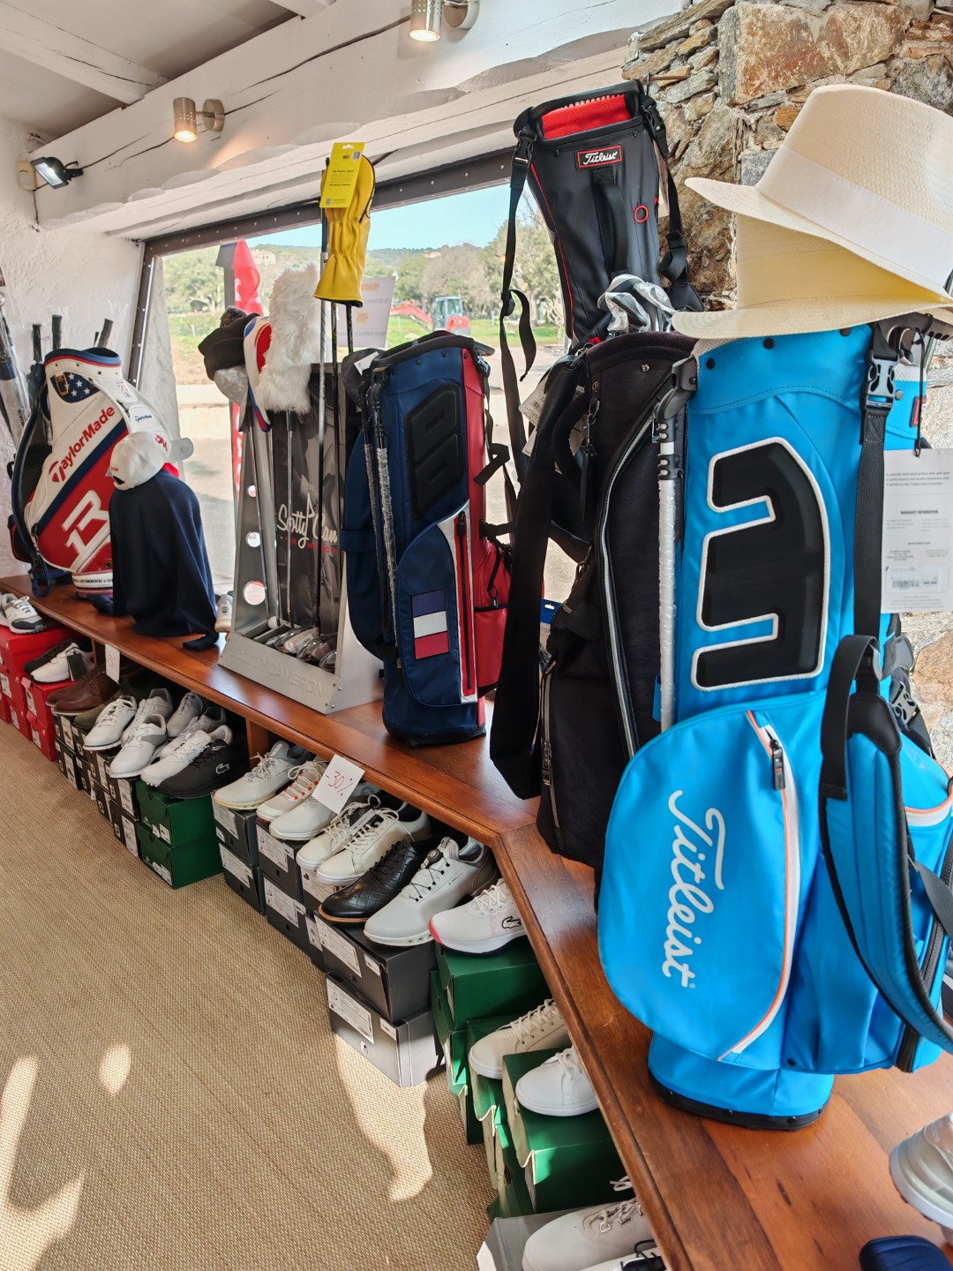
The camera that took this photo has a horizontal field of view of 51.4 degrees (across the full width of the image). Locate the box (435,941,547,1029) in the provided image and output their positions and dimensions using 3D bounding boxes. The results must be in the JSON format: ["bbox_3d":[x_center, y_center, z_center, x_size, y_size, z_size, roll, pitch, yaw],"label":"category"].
[{"bbox_3d":[0.093,0.566,1.754,0.310,0.106,0.199,-5,16,-12],"label":"box"}]

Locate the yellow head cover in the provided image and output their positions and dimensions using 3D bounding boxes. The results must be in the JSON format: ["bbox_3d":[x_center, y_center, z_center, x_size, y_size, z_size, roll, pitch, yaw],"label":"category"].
[{"bbox_3d":[-0.306,-0.951,2.325,0.122,0.330,0.100,1,16,8],"label":"yellow head cover"}]

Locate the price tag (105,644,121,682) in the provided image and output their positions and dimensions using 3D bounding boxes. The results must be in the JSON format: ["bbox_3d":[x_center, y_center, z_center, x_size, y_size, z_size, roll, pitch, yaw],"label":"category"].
[{"bbox_3d":[-1.196,0.092,3.259,0.004,0.106,0.122,-6,15,-41],"label":"price tag"}]

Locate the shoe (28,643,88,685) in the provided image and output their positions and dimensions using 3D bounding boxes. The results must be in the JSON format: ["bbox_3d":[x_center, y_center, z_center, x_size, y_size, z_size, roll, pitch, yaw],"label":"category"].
[{"bbox_3d":[-1.500,0.082,3.645,0.105,0.105,0.290,13,21,42],"label":"shoe"}]

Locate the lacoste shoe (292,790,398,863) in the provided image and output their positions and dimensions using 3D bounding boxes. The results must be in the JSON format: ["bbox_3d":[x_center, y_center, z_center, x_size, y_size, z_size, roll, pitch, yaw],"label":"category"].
[{"bbox_3d":[-0.277,0.415,2.278,0.295,0.110,0.109,-16,21,-38],"label":"lacoste shoe"}]

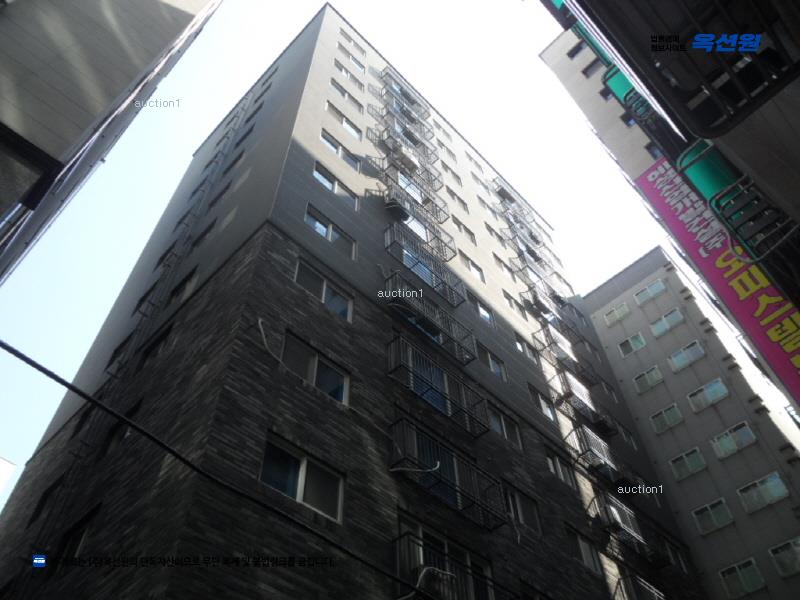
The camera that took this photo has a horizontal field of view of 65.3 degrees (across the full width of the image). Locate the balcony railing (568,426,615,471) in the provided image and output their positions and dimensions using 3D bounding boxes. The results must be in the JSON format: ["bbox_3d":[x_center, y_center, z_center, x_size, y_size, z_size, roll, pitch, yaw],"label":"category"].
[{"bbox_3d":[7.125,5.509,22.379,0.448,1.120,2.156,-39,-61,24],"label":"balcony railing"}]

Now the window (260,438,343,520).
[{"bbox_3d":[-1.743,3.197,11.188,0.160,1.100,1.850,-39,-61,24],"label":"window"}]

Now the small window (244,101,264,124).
[{"bbox_3d":[-6.844,-8.768,29.699,1.316,1.036,0.150,-39,-61,24],"label":"small window"}]

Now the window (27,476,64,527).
[{"bbox_3d":[-8.894,5.120,15.852,1.224,1.070,0.180,-39,-61,24],"label":"window"}]

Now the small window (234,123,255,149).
[{"bbox_3d":[-6.787,-7.096,27.533,1.415,0.938,0.160,-39,-61,24],"label":"small window"}]

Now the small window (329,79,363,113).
[{"bbox_3d":[-2.303,-8.641,26.680,1.844,1.031,0.160,38,-63,-26],"label":"small window"}]

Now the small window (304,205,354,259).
[{"bbox_3d":[-1.981,-1.869,17.681,0.150,1.036,1.814,-39,-61,24],"label":"small window"}]

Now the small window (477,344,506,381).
[{"bbox_3d":[3.055,2.112,20.838,0.150,1.036,1.484,-39,-61,24],"label":"small window"}]

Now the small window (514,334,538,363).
[{"bbox_3d":[4.925,1.992,24.144,1.522,0.966,0.160,38,-63,-26],"label":"small window"}]

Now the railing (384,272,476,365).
[{"bbox_3d":[0.969,0.615,19.092,0.529,1.206,3.392,-39,-61,24],"label":"railing"}]

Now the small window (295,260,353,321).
[{"bbox_3d":[-1.885,-0.196,15.521,1.844,1.031,0.160,38,-63,-26],"label":"small window"}]

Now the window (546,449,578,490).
[{"bbox_3d":[5.140,5.400,20.095,0.180,1.006,1.493,-39,-61,24],"label":"window"}]

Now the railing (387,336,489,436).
[{"bbox_3d":[1.029,2.328,16.404,0.520,1.148,3.340,-39,-61,24],"label":"railing"}]

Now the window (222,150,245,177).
[{"bbox_3d":[-6.704,-5.408,25.302,1.415,0.938,0.160,-39,-61,24],"label":"window"}]

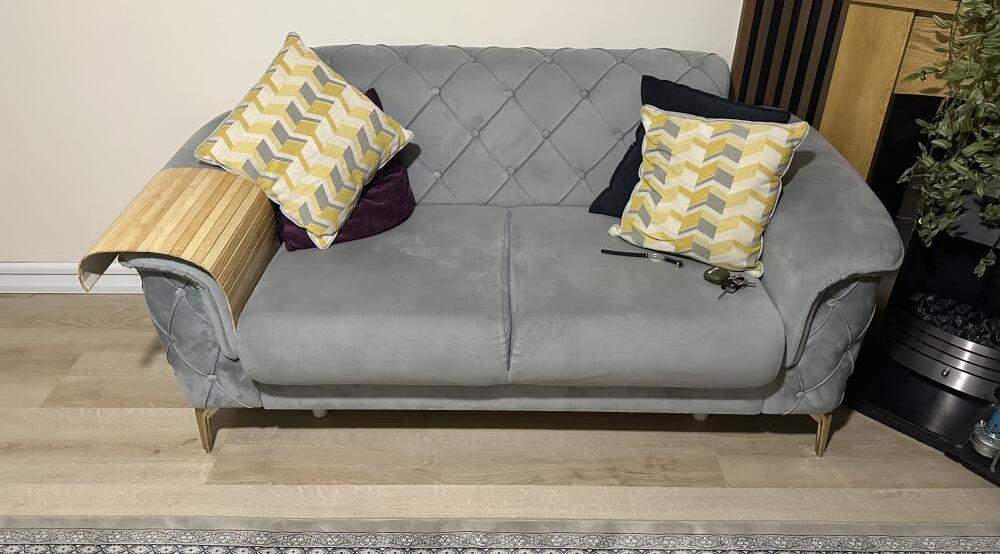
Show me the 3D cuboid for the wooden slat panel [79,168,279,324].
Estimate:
[{"bbox_3d":[-0.754,-0.068,1.665,0.310,0.240,0.345,1,38,1],"label":"wooden slat panel"}]

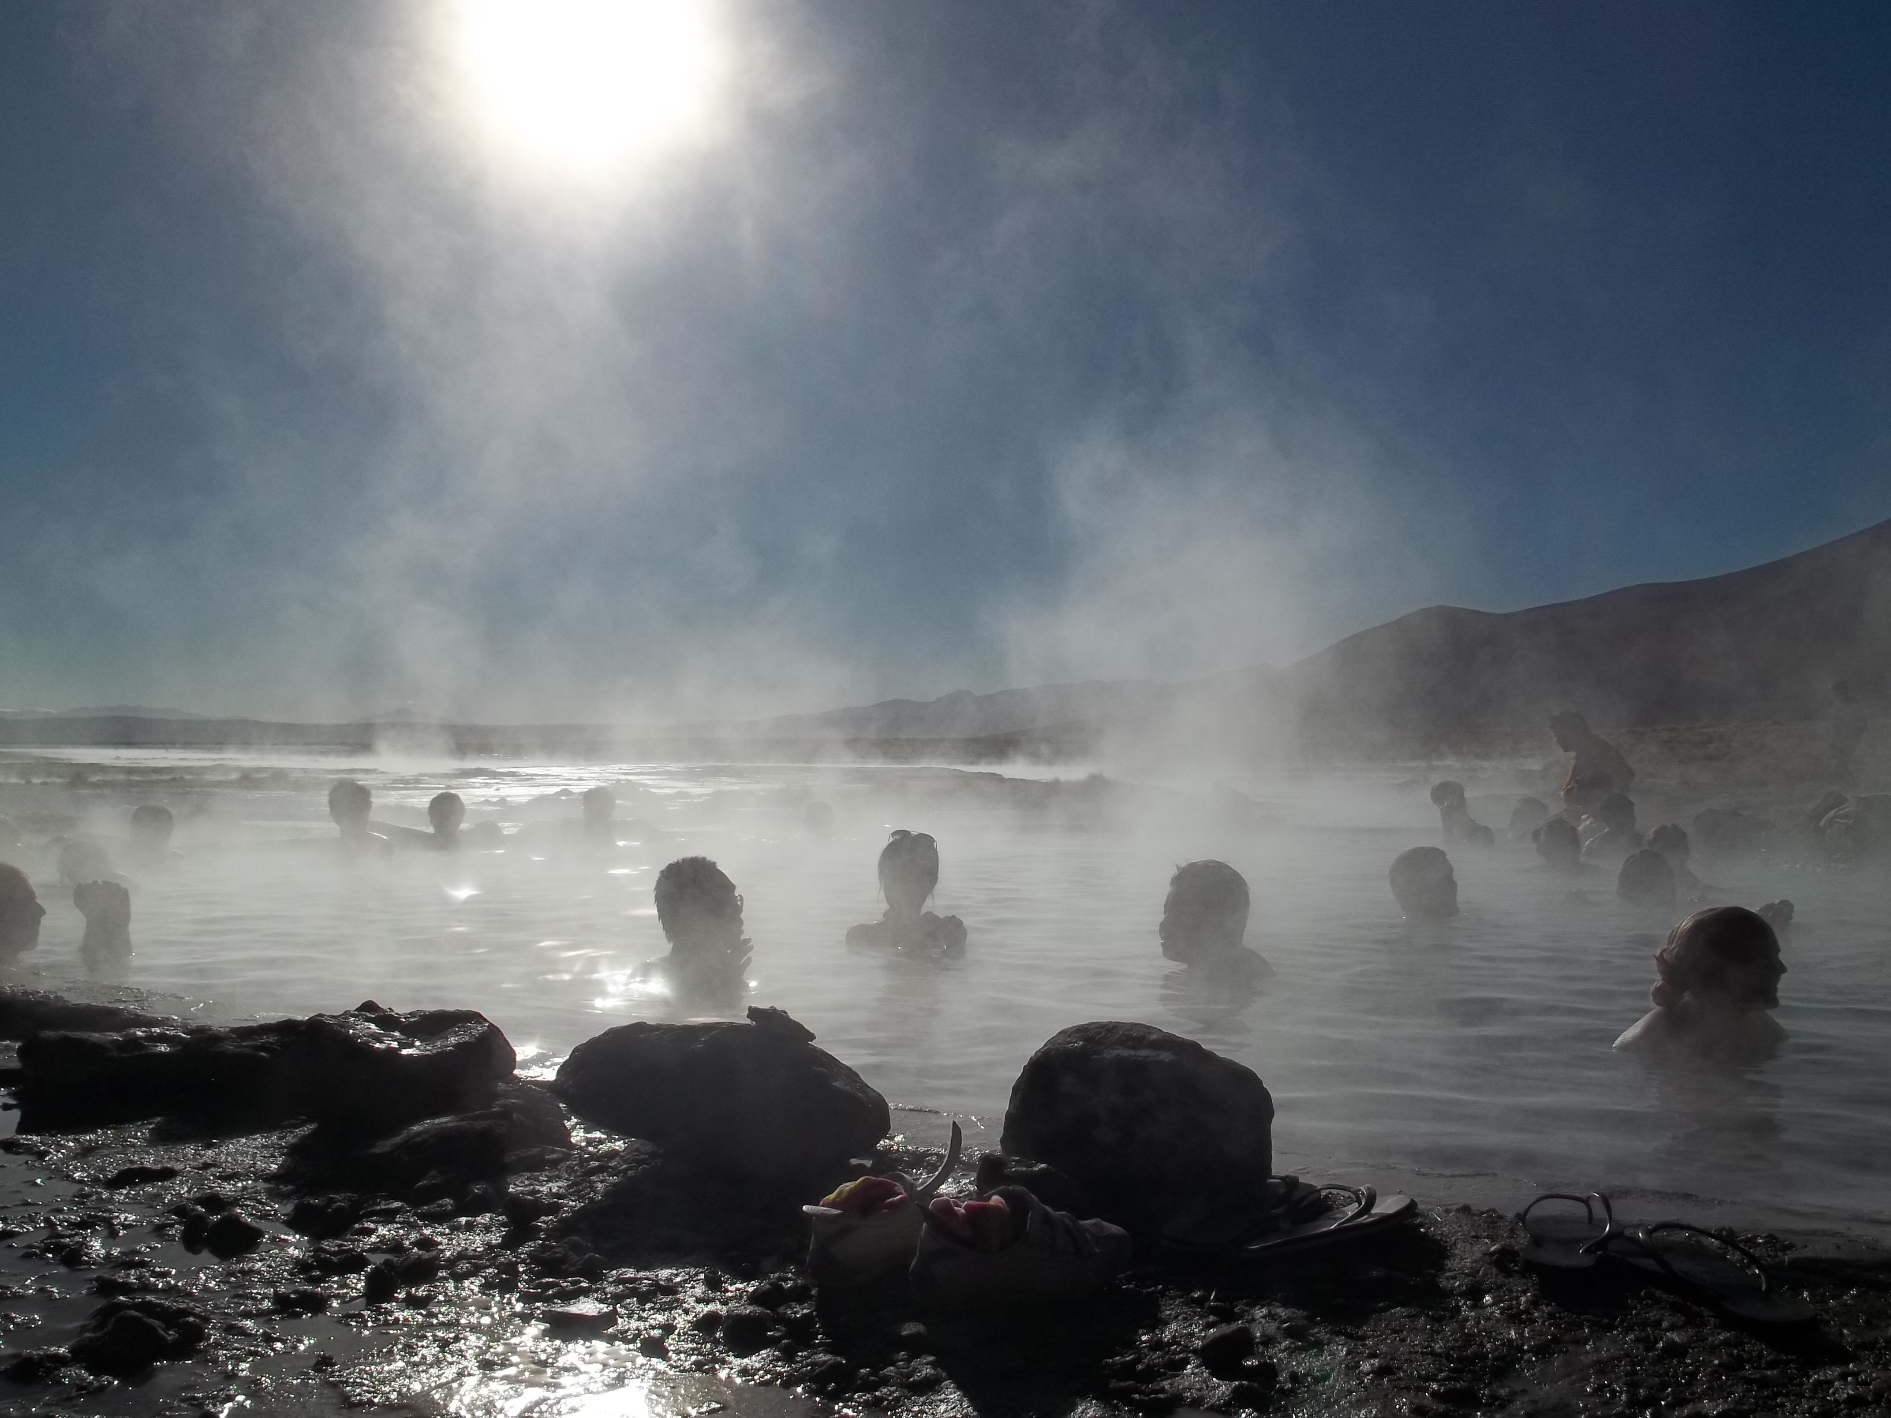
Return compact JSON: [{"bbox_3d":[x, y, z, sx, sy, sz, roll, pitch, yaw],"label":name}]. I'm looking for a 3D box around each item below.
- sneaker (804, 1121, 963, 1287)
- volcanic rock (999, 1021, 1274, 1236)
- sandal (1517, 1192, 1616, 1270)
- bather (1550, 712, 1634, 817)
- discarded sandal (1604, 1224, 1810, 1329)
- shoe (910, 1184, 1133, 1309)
[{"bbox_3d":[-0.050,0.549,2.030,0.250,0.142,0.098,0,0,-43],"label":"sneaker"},{"bbox_3d":[0.249,0.537,2.380,0.350,0.245,0.270,0,0,0],"label":"volcanic rock"},{"bbox_3d":[0.735,0.599,2.110,0.102,0.062,0.250,0,0,21],"label":"sandal"},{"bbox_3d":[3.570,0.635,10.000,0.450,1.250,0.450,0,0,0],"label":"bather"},{"bbox_3d":[0.828,0.607,1.975,0.100,0.060,0.265,0,0,-13],"label":"discarded sandal"},{"bbox_3d":[0.085,0.595,2.040,0.265,0.115,0.100,0,0,-23],"label":"shoe"}]

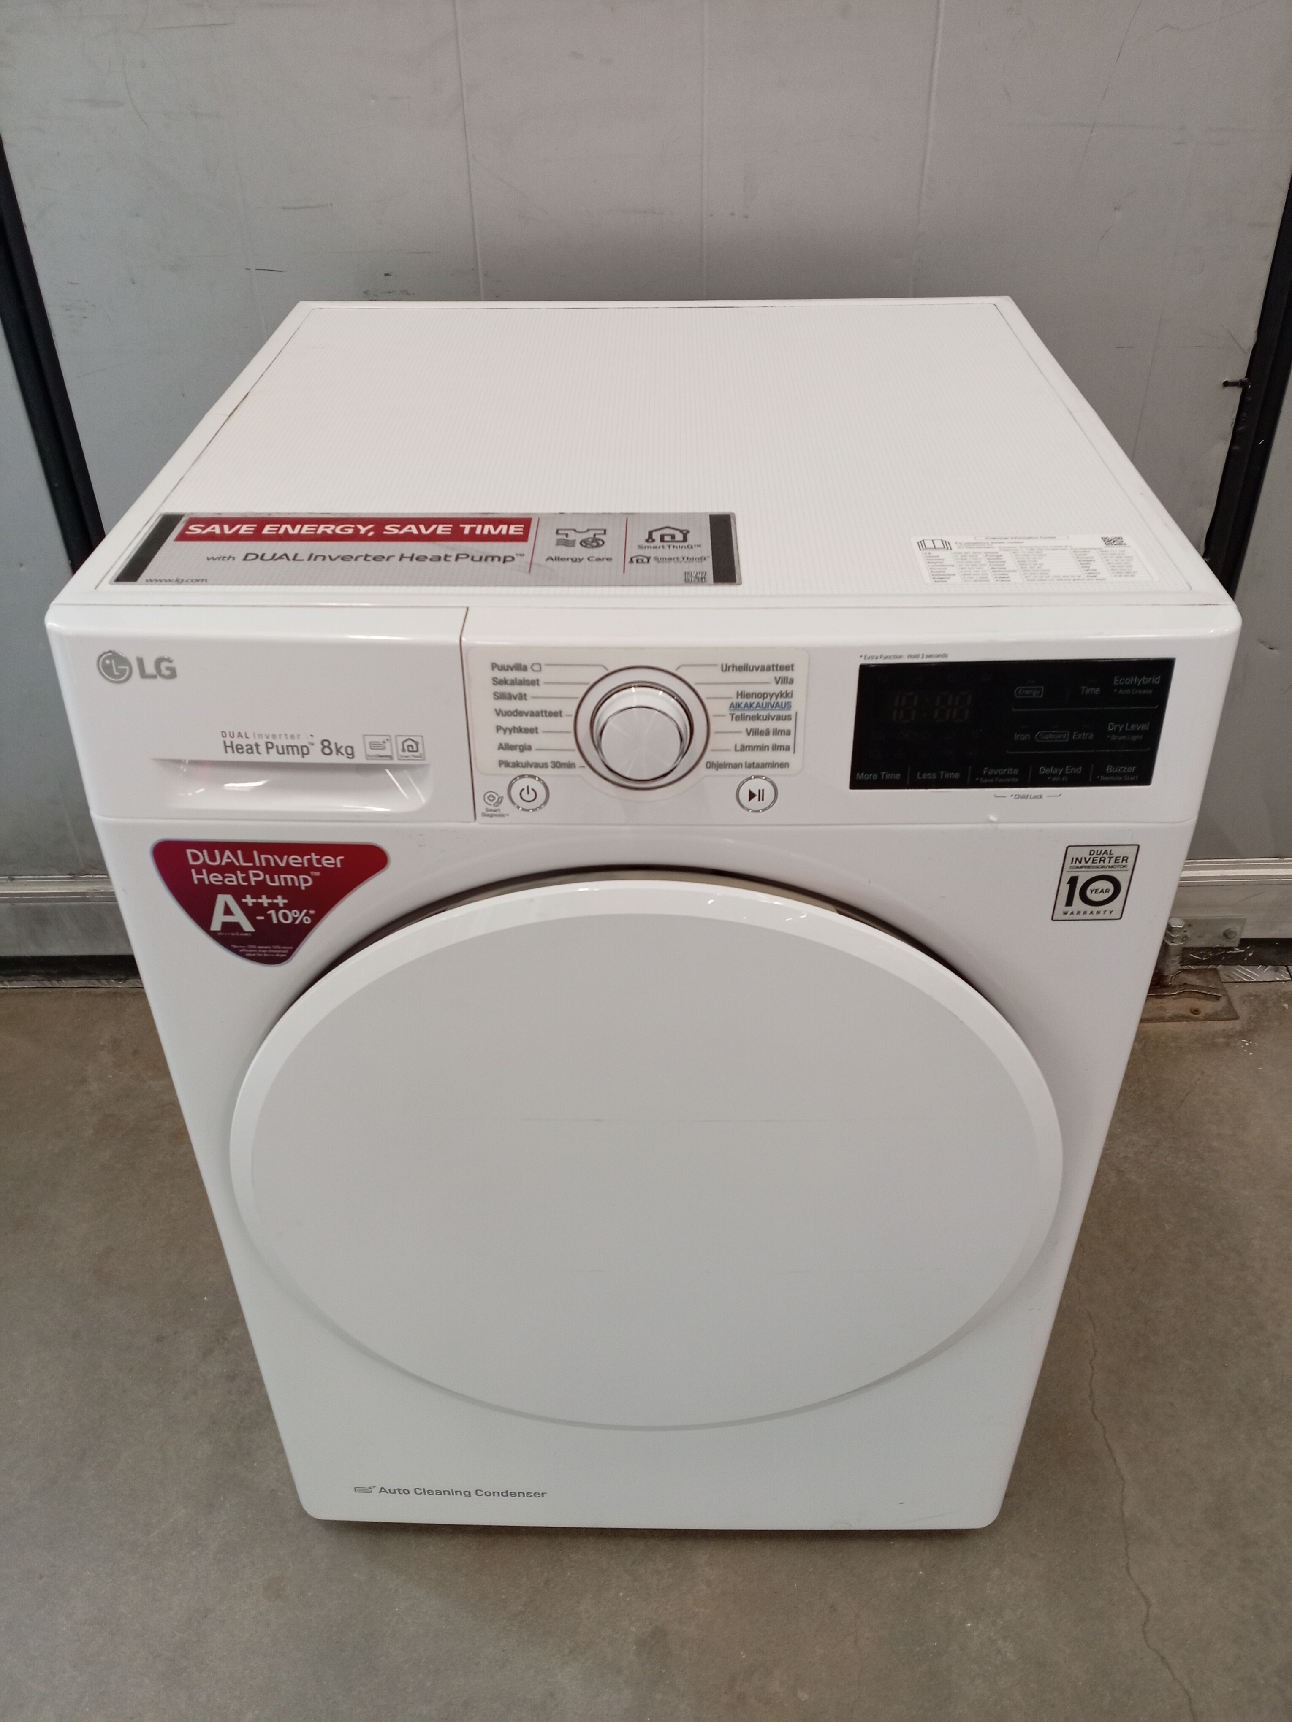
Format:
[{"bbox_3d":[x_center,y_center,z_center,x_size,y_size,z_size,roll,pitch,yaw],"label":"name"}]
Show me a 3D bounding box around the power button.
[{"bbox_3d":[-0.061,-0.034,0.698,0.022,0.022,0.005,1,30,2],"label":"power button"}]

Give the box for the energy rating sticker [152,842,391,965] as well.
[{"bbox_3d":[-0.203,0.026,0.746,0.130,0.086,0.002,1,35,3],"label":"energy rating sticker"}]

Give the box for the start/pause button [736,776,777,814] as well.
[{"bbox_3d":[0.058,-0.034,0.696,0.022,0.022,0.005,0,30,1],"label":"start/pause button"}]

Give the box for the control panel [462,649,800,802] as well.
[{"bbox_3d":[-0.003,-0.063,0.671,0.168,0.084,0.022,0,30,1],"label":"control panel"}]

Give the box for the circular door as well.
[{"bbox_3d":[0.000,0.213,0.871,0.528,0.528,0.050,0,37,1],"label":"circular door"}]

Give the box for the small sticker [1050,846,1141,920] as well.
[{"bbox_3d":[0.245,0.013,0.730,0.039,0.052,0.002,-1,35,-1],"label":"small sticker"}]

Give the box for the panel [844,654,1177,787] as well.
[{"bbox_3d":[0.184,-0.068,0.678,0.155,0.070,0.004,-1,30,0],"label":"panel"}]

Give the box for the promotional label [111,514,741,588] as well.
[{"bbox_3d":[-0.113,-0.170,0.729,0.328,0.002,0.094,0,37,1],"label":"promotional label"}]

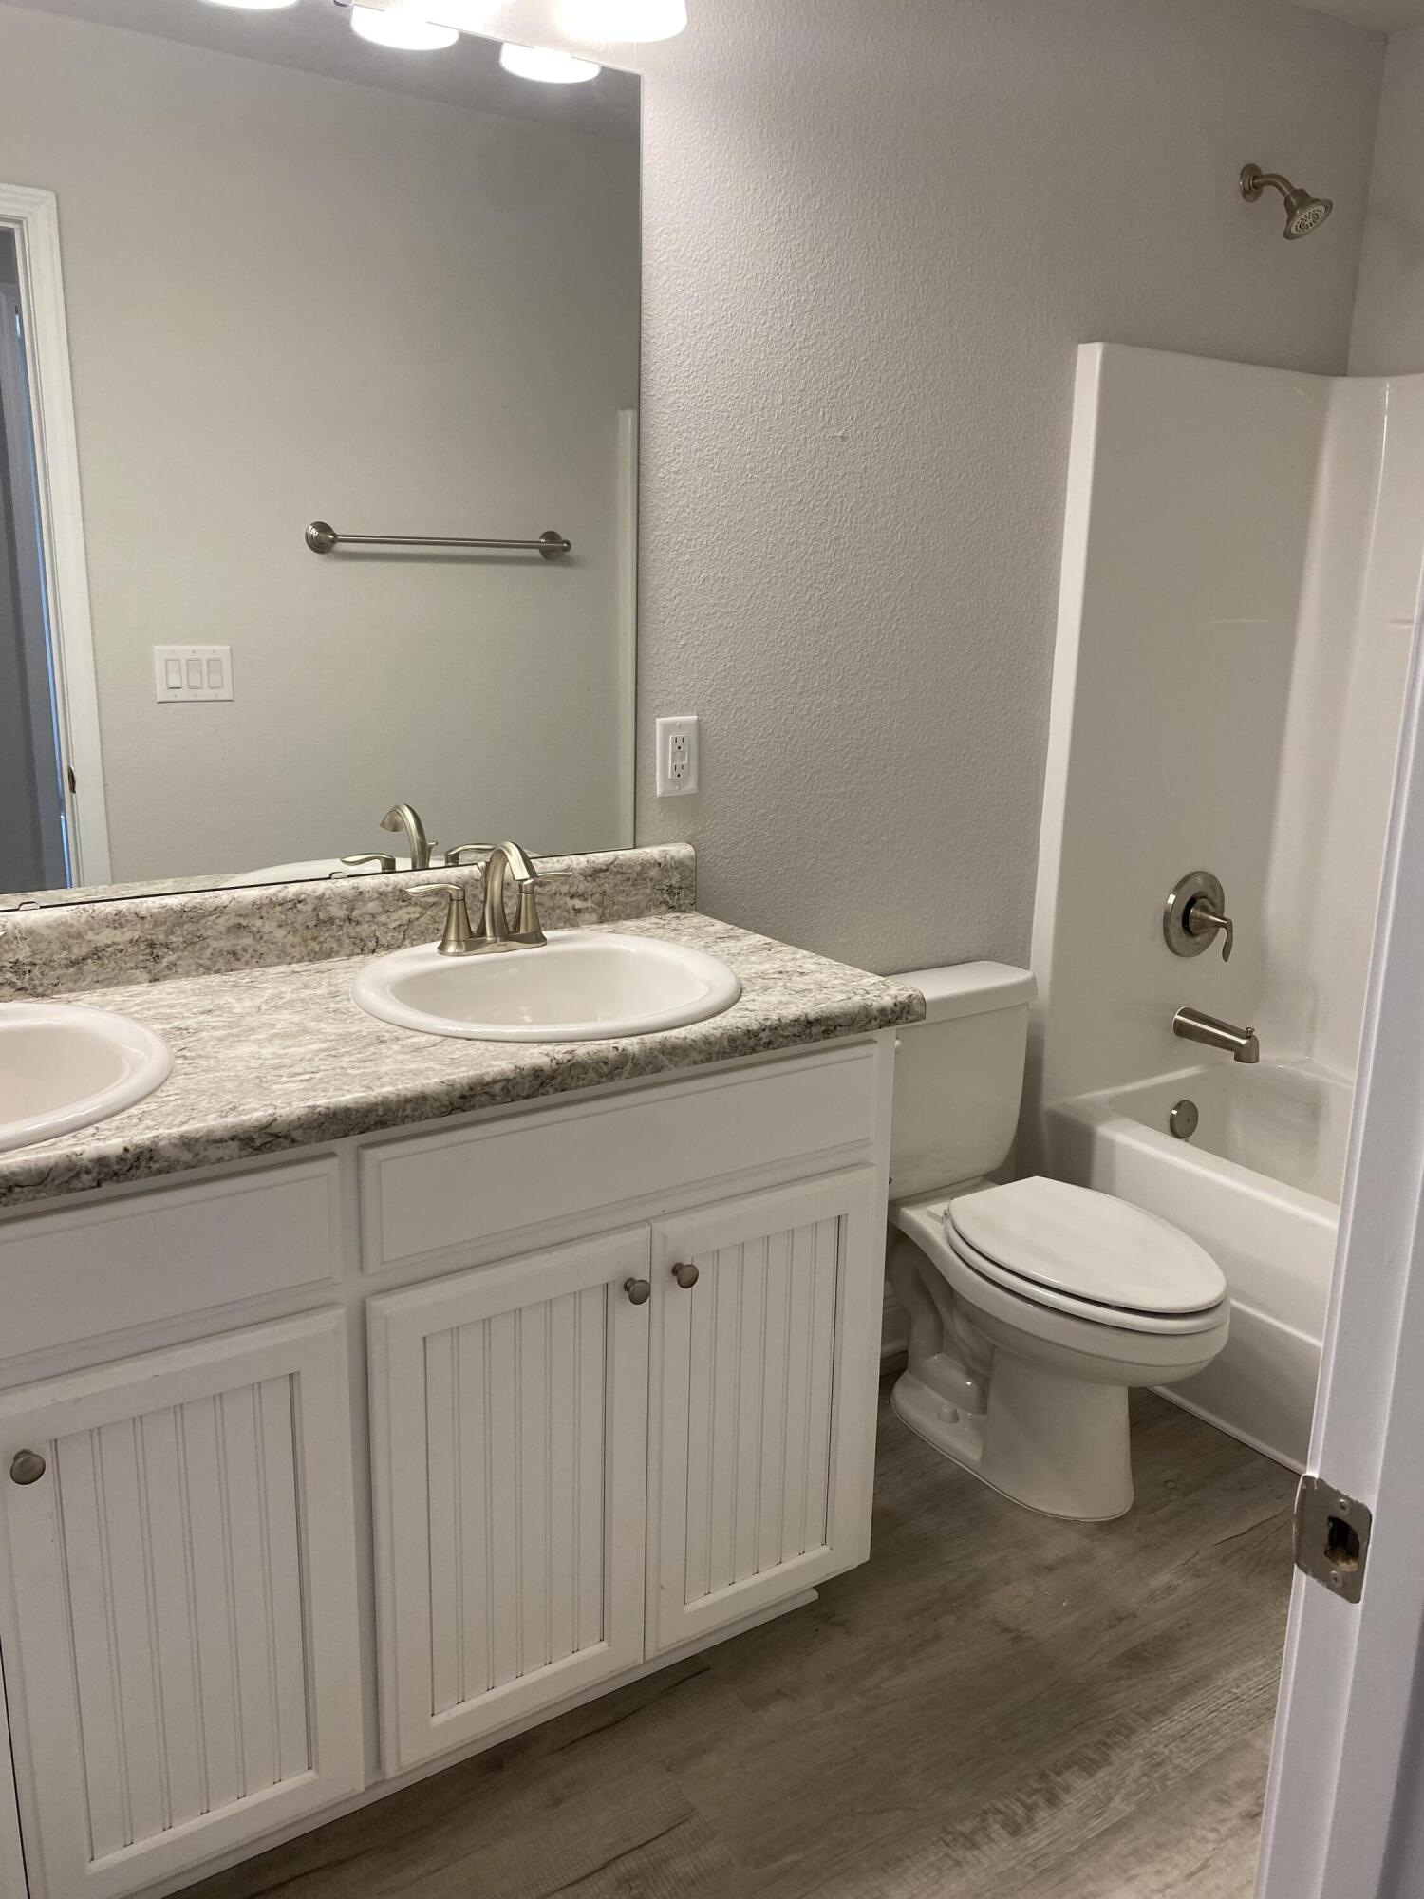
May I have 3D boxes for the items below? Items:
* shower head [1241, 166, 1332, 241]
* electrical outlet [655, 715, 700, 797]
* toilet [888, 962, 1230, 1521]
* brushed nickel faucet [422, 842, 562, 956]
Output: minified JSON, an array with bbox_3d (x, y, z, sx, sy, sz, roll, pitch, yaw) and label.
[{"bbox_3d":[1.004,-1.309,2.486,0.088,0.143,0.168,-8,17,-33],"label":"shower head"},{"bbox_3d":[-0.049,-0.287,2.123,0.071,0.115,0.008,-8,17,-33],"label":"electrical outlet"},{"bbox_3d":[0.503,0.473,2.260,0.428,0.744,0.695,-8,17,-33],"label":"toilet"},{"bbox_3d":[-0.262,-0.066,1.821,0.239,0.147,0.140,-8,17,-33],"label":"brushed nickel faucet"}]

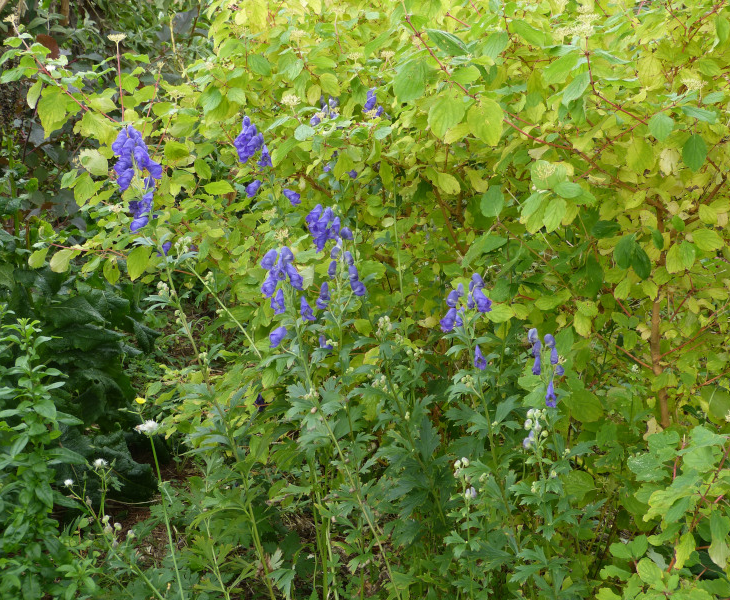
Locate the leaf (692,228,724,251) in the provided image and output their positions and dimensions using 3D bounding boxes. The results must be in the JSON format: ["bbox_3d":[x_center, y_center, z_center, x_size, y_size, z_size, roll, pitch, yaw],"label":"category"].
[{"bbox_3d":[0.614,-0.108,2.400,0.057,0.038,0.016,12,-14,9],"label":"leaf"}]

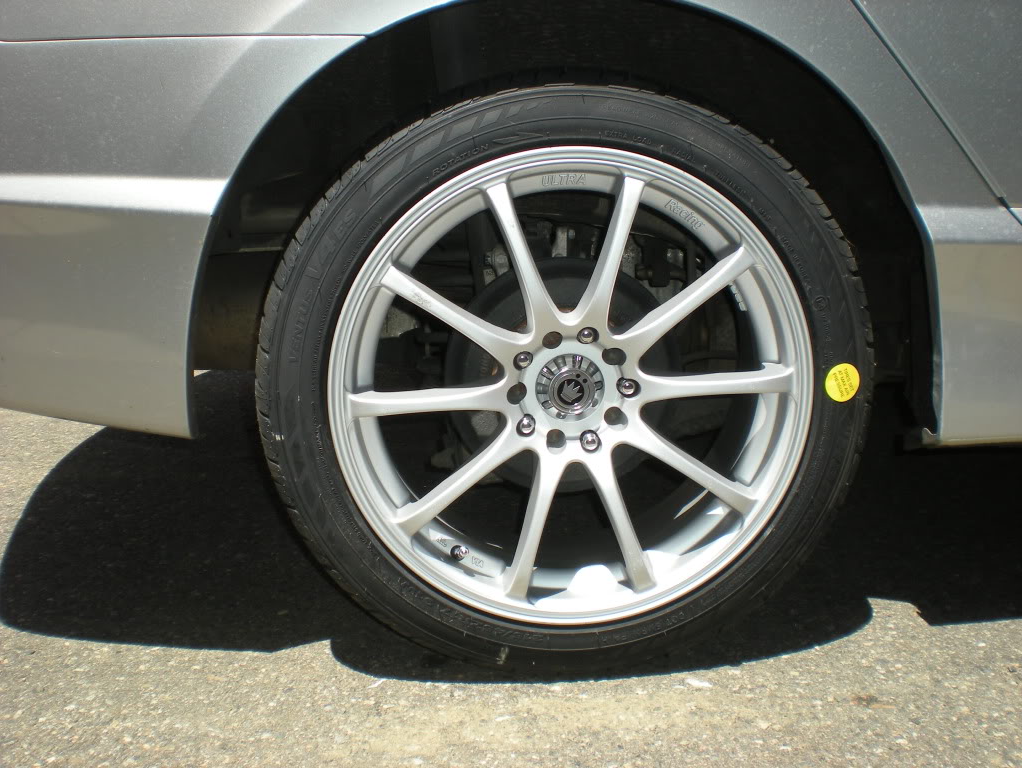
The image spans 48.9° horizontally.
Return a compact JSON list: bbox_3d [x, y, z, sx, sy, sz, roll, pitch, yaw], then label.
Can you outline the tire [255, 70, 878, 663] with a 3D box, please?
[{"bbox_3d":[0.055,-0.013,1.208,0.630,0.622,0.215,0,11,-3],"label":"tire"}]

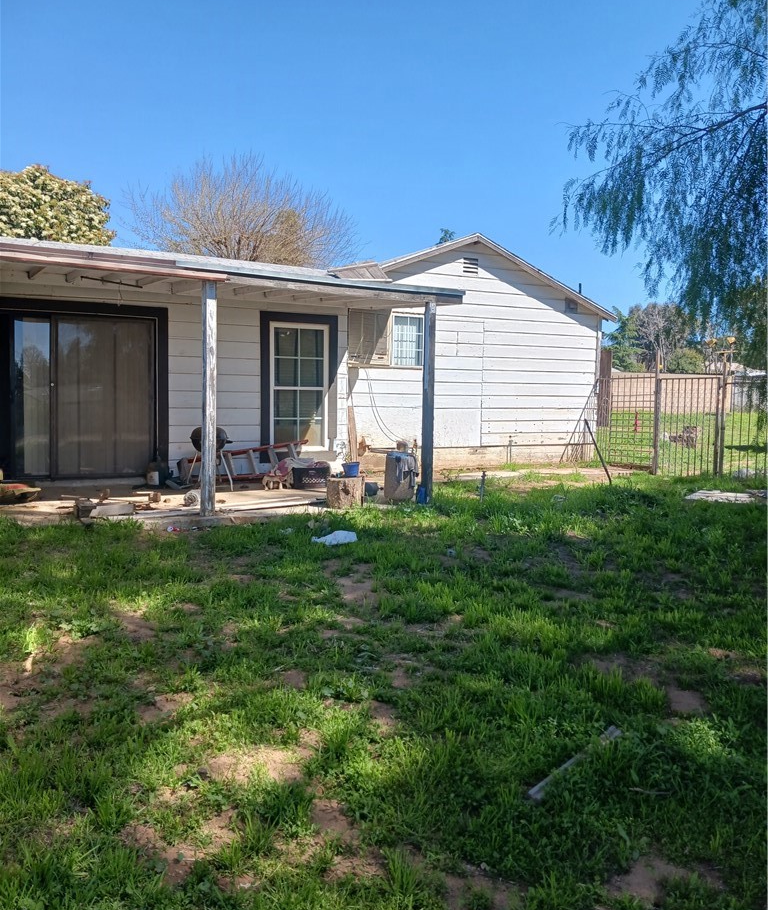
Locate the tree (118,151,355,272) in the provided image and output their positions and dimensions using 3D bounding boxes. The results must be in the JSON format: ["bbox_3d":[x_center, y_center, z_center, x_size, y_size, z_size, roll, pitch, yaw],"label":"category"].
[{"bbox_3d":[-4.143,-4.633,23.361,7.020,8.290,7.020,0,4,-10],"label":"tree"}]

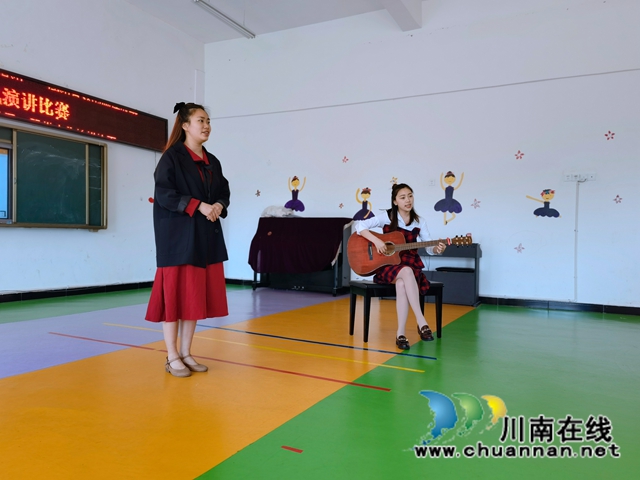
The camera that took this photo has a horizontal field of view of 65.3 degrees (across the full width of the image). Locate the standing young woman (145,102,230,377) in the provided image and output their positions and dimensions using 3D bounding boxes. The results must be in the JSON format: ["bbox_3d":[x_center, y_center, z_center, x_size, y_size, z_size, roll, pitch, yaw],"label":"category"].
[{"bbox_3d":[-0.801,-0.012,3.082,0.370,1.631,0.460,1,0,43],"label":"standing young woman"}]

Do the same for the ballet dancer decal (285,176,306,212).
[{"bbox_3d":[-0.405,-0.748,8.204,0.418,0.608,0.020,1,0,27],"label":"ballet dancer decal"}]

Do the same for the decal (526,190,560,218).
[{"bbox_3d":[2.902,-0.471,6.482,0.422,0.383,0.020,1,0,27],"label":"decal"}]

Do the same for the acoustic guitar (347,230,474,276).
[{"bbox_3d":[0.732,0.073,4.060,1.020,0.390,0.120,-8,-13,1],"label":"acoustic guitar"}]

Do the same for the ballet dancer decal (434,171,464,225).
[{"bbox_3d":[1.824,-0.589,7.043,0.421,0.769,0.020,1,0,27],"label":"ballet dancer decal"}]

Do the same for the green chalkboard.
[{"bbox_3d":[-3.310,-0.736,6.409,0.080,1.122,1.247,1,0,27],"label":"green chalkboard"}]

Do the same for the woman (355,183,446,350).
[{"bbox_3d":[0.672,0.170,4.126,0.656,1.323,0.599,1,0,-20],"label":"woman"}]

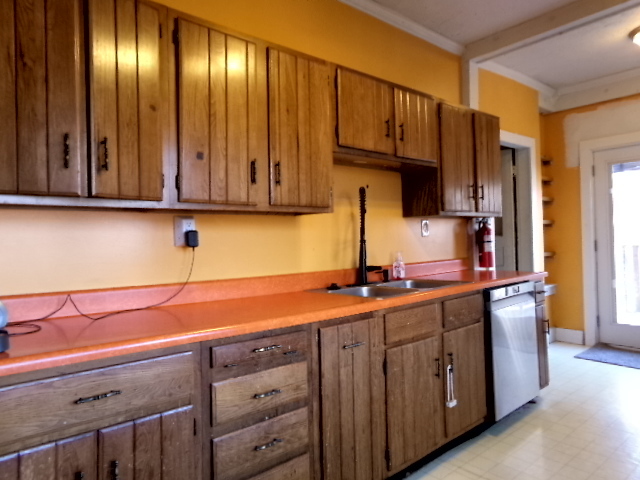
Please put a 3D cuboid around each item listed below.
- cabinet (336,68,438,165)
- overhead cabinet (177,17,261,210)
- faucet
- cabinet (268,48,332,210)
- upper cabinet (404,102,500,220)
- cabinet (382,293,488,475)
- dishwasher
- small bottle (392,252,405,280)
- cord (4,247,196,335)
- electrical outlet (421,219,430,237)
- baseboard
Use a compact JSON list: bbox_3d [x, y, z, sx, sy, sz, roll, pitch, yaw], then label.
[{"bbox_3d":[0.312,-0.679,2.650,0.915,0.451,0.310,-1,0,-41],"label":"cabinet"},{"bbox_3d":[-0.508,-0.505,1.944,0.405,0.750,0.310,-1,0,-41],"label":"overhead cabinet"},{"bbox_3d":[0.286,-0.018,2.608,0.150,0.570,0.220,-2,0,6],"label":"faucet"},{"bbox_3d":[-0.187,-0.512,2.219,0.400,0.750,0.310,-1,0,-41],"label":"cabinet"},{"bbox_3d":[0.974,-0.540,3.212,0.815,0.760,0.310,-1,0,-41],"label":"upper cabinet"},{"bbox_3d":[0.424,0.703,2.508,0.900,0.800,0.620,-1,0,-41],"label":"cabinet"},{"bbox_3d":[1.015,0.681,2.974,0.605,0.785,0.620,-1,0,-41],"label":"dishwasher"},{"bbox_3d":[0.517,0.172,2.923,0.075,0.180,0.055,-1,0,-15],"label":"small bottle"},{"bbox_3d":[-0.772,0.165,1.722,0.760,0.256,0.240,-1,0,-41],"label":"cord"},{"bbox_3d":[0.771,-0.088,3.222,0.080,0.120,0.014,-1,0,-41],"label":"electrical outlet"},{"bbox_3d":[2.699,1.050,4.820,0.020,0.150,0.310,-1,0,-41],"label":"baseboard"}]

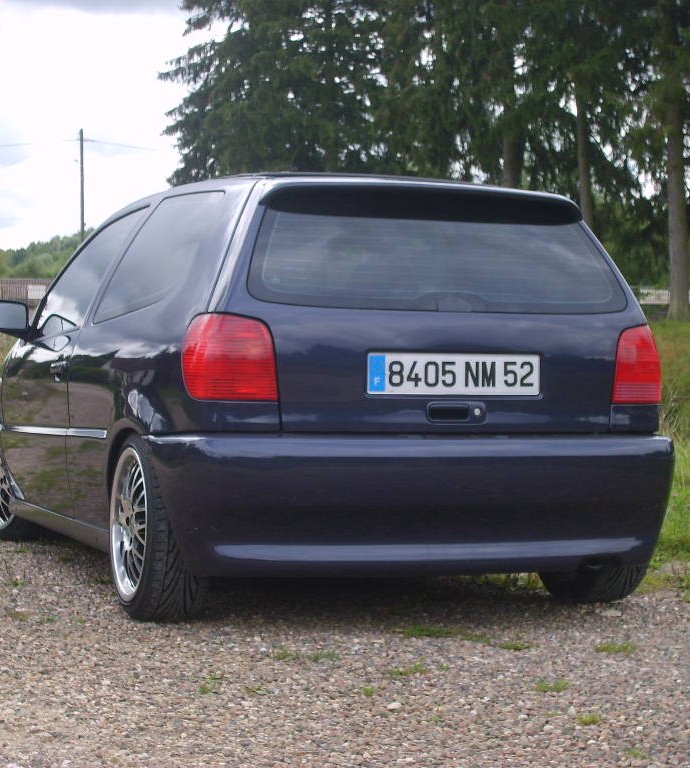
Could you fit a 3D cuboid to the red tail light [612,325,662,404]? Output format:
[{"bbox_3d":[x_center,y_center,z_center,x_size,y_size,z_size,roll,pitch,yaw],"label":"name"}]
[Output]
[{"bbox_3d":[0.862,-0.061,5.309,0.240,0.240,0.180,1,1,-20],"label":"red tail light"}]

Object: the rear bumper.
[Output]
[{"bbox_3d":[0.256,0.333,5.133,1.620,0.390,0.380,1,1,-20],"label":"rear bumper"}]

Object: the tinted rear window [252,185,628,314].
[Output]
[{"bbox_3d":[0.261,-0.360,5.140,1.150,0.360,0.100,1,-26,-20],"label":"tinted rear window"}]

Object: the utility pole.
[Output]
[{"bbox_3d":[-11.347,-7.370,78.000,0.200,7.350,0.200,0,1,0],"label":"utility pole"}]

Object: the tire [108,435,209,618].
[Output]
[{"bbox_3d":[-0.535,0.404,5.271,0.205,0.565,0.565,1,1,-20],"label":"tire"}]

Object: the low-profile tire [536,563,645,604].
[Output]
[{"bbox_3d":[0.763,0.417,5.755,0.205,0.565,0.565,1,1,-20],"label":"low-profile tire"}]

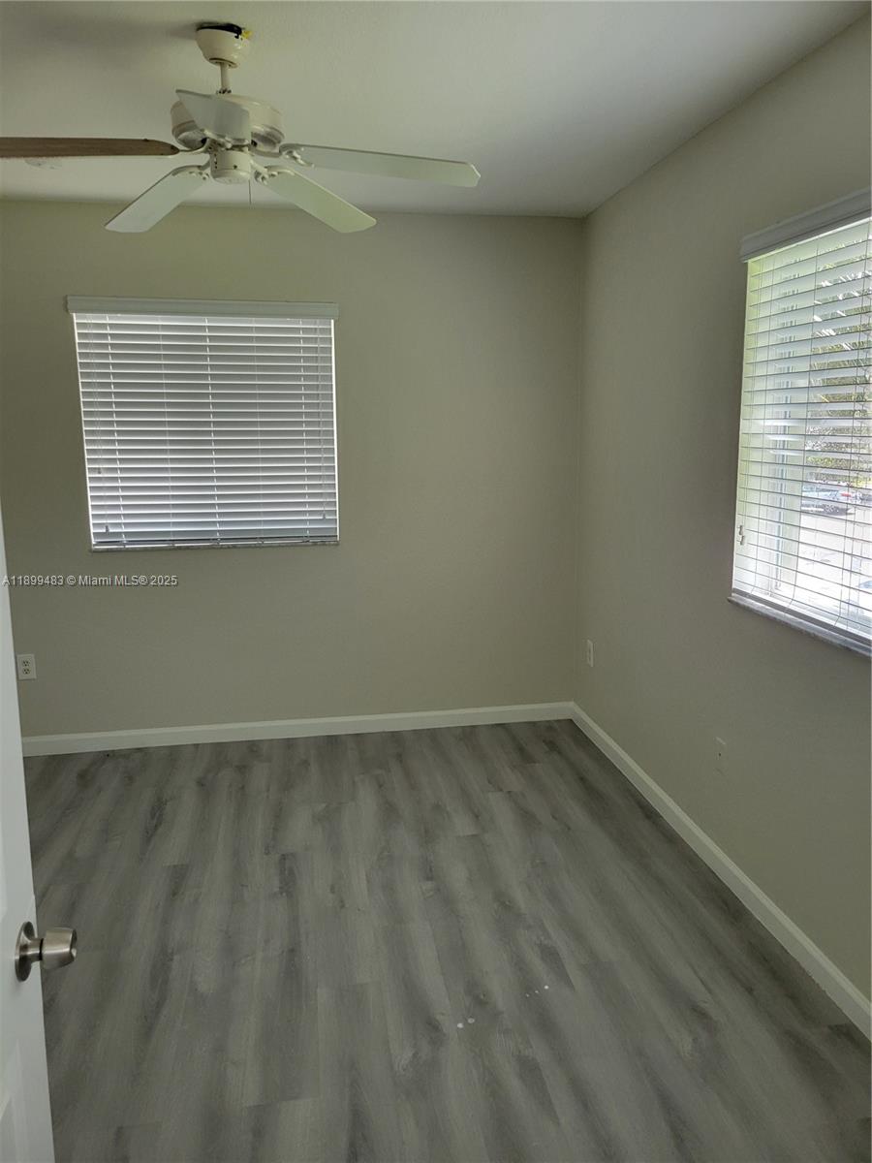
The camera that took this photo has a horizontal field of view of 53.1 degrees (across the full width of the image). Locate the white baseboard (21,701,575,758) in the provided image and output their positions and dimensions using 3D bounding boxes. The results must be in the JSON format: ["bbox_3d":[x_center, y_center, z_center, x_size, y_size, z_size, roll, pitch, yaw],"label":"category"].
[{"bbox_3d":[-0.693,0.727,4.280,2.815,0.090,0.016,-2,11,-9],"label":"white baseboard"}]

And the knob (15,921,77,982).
[{"bbox_3d":[-0.449,0.429,1.020,0.058,0.064,0.064,-2,10,-7],"label":"knob"}]

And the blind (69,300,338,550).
[{"bbox_3d":[-1.008,-0.709,3.961,1.145,1.085,0.085,-2,11,-9],"label":"blind"}]

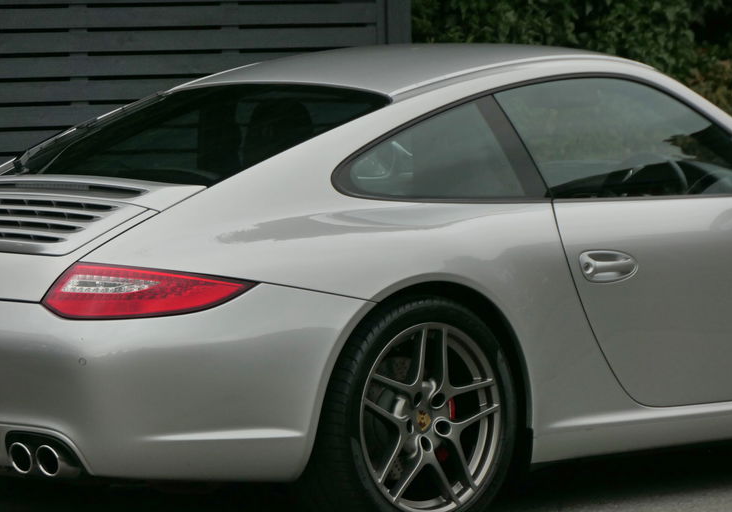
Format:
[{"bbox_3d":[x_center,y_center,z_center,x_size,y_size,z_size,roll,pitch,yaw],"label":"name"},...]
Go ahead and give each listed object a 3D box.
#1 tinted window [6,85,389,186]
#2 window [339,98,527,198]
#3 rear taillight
[{"bbox_3d":[-0.488,-0.345,13.169,0.740,0.090,0.950,-27,20,-38],"label":"tinted window"},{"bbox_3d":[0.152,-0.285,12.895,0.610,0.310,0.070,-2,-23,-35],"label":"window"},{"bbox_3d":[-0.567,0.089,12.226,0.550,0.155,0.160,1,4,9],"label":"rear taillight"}]

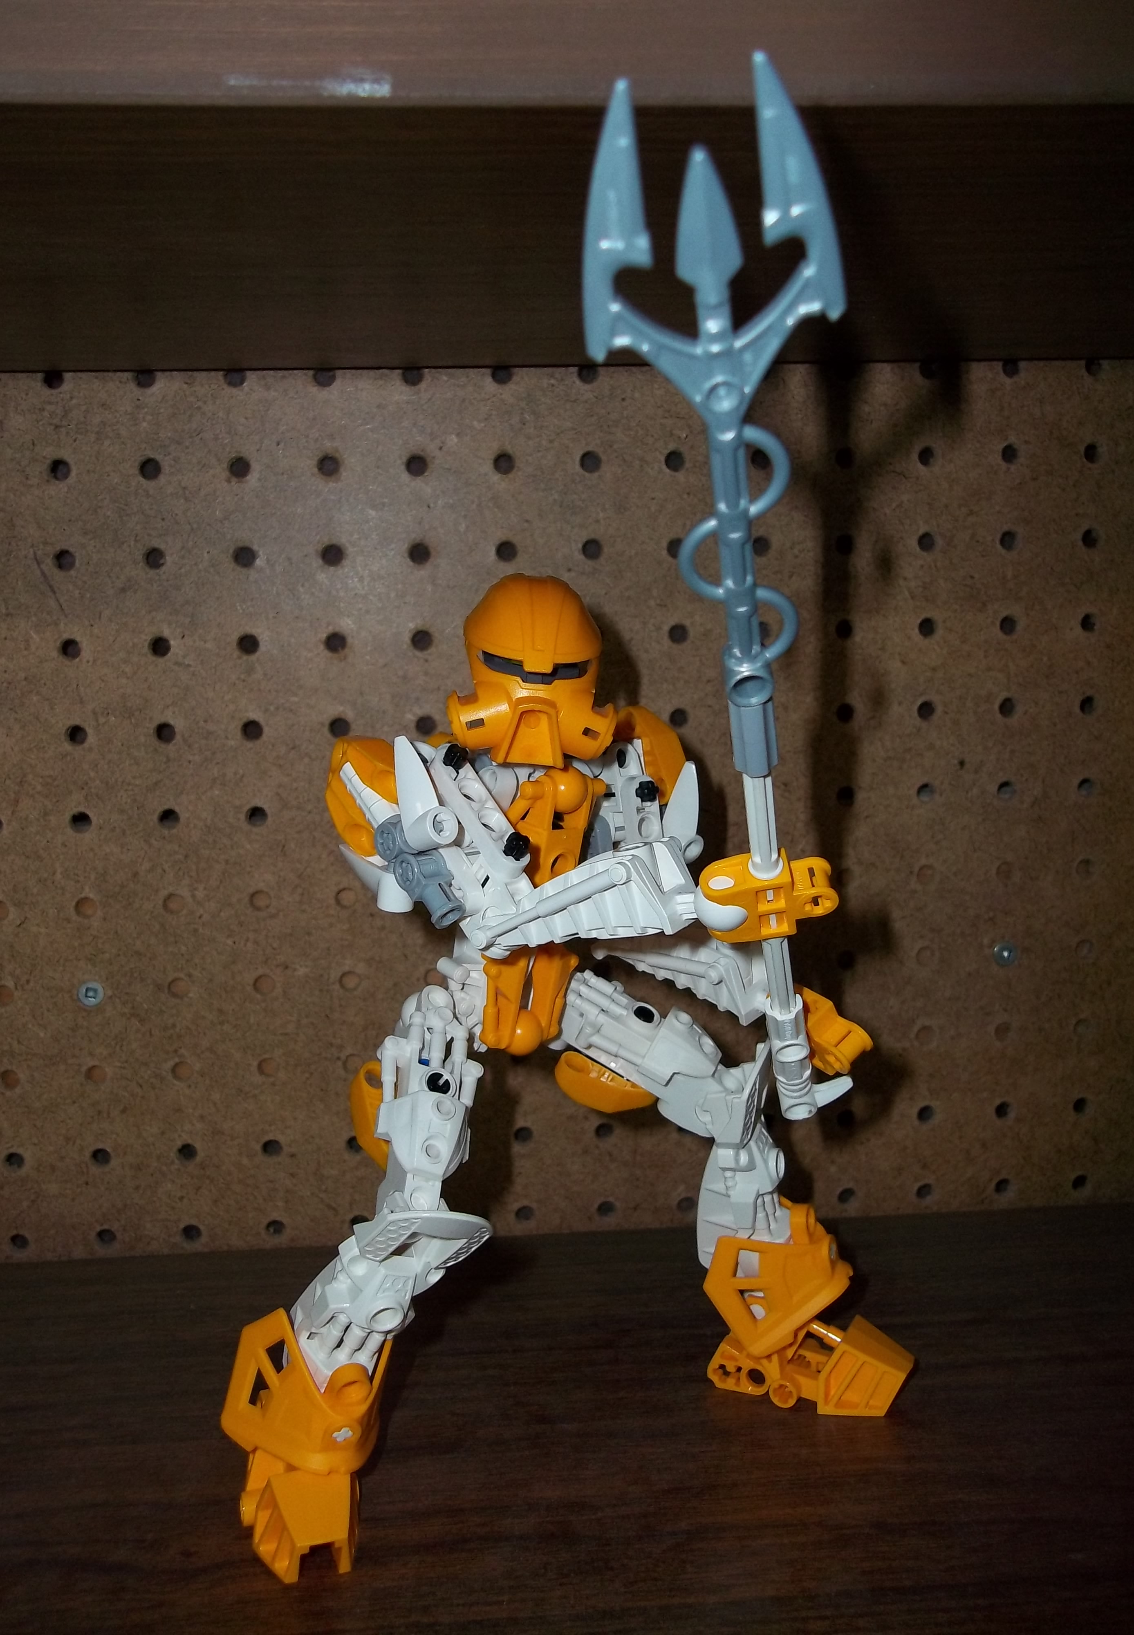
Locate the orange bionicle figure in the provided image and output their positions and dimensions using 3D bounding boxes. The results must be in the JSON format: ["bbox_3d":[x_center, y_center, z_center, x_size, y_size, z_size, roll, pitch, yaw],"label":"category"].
[{"bbox_3d":[0.006,0.046,0.331,0.166,0.198,0.106,-5,7,-25],"label":"orange bionicle figure"}]

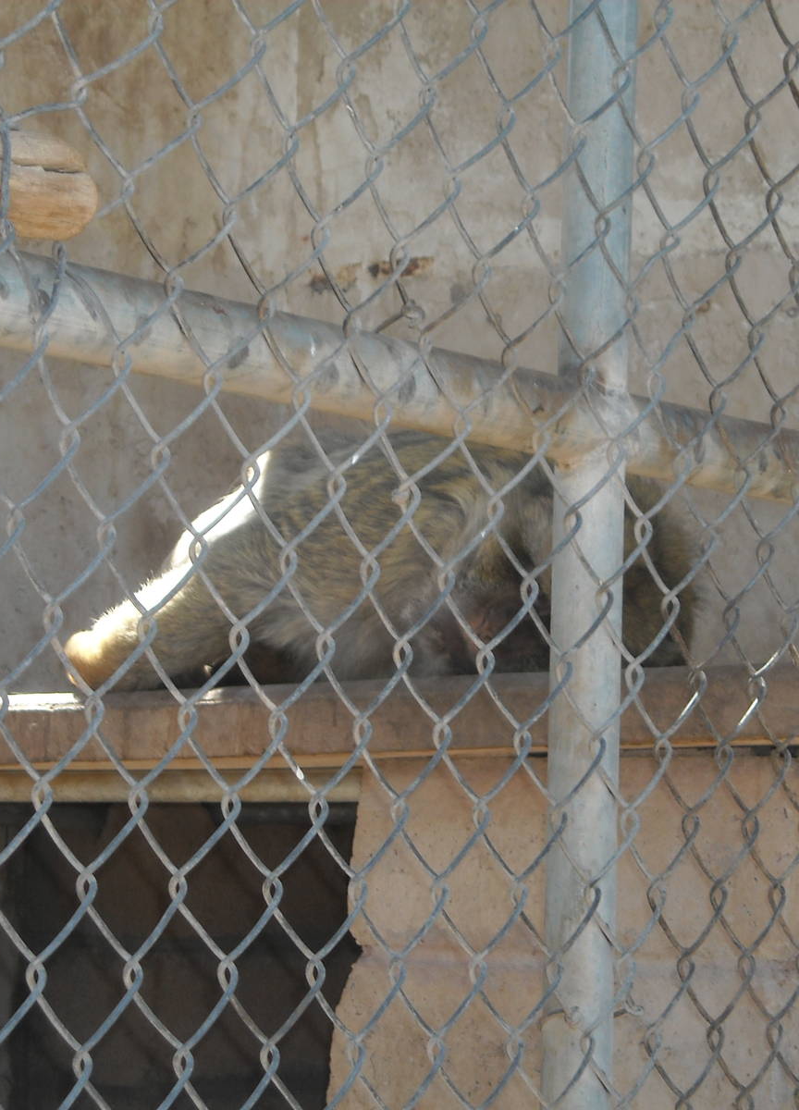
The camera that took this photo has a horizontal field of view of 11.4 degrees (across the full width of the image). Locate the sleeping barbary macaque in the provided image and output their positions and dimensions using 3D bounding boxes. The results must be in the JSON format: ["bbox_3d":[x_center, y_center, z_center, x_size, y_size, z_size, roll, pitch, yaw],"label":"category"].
[{"bbox_3d":[-0.023,0.002,4.500,0.640,0.270,0.340,-3,-7,35],"label":"sleeping barbary macaque"}]

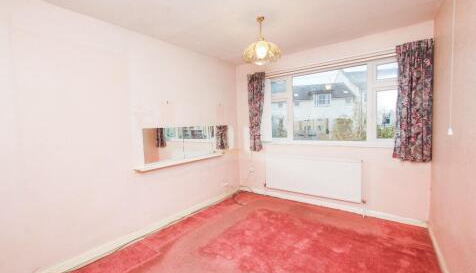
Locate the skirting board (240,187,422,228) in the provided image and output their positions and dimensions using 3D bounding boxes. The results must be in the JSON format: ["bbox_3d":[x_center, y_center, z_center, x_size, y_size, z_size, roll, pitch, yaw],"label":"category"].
[{"bbox_3d":[1.159,1.034,3.111,2.655,0.090,0.020,1,5,34],"label":"skirting board"}]

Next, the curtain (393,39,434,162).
[{"bbox_3d":[2.021,-0.394,2.306,0.330,1.345,0.110,1,5,34],"label":"curtain"}]

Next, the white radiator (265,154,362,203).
[{"bbox_3d":[1.080,0.593,3.074,1.415,0.590,0.100,1,5,34],"label":"white radiator"}]

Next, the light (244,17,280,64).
[{"bbox_3d":[0.240,-0.991,2.058,0.390,0.455,0.390,-2,4,0],"label":"light"}]

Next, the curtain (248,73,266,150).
[{"bbox_3d":[0.327,-0.423,3.469,0.290,1.330,0.110,1,5,34],"label":"curtain"}]

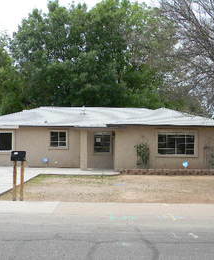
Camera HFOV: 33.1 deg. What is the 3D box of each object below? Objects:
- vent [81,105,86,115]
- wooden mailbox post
[{"bbox_3d":[-1.430,-1.240,22.100,0.300,0.580,0.300,0,-2,0],"label":"vent"},{"bbox_3d":[-2.370,1.220,9.600,0.400,1.340,0.230,0,-2,0],"label":"wooden mailbox post"}]

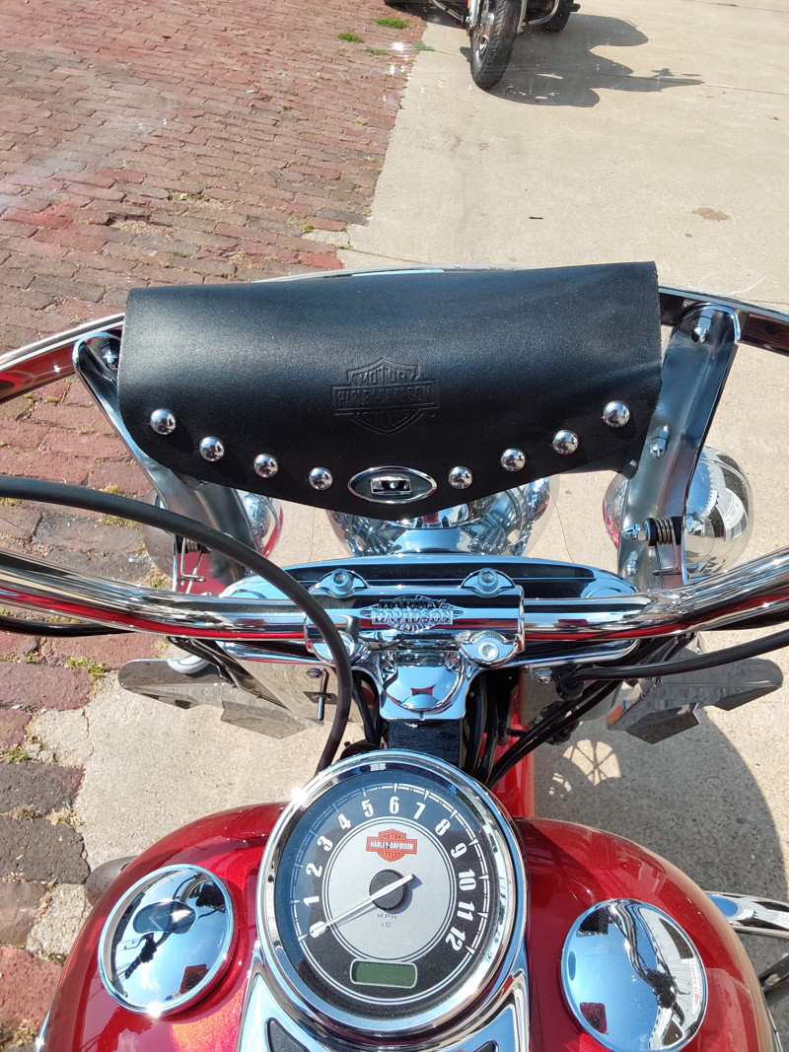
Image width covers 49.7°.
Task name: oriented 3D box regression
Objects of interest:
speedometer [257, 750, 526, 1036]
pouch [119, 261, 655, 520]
[{"bbox_3d":[0.000,0.187,0.438,0.135,0.045,0.135,2,66,5],"label":"speedometer"},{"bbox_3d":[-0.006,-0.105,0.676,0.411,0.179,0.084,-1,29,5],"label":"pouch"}]

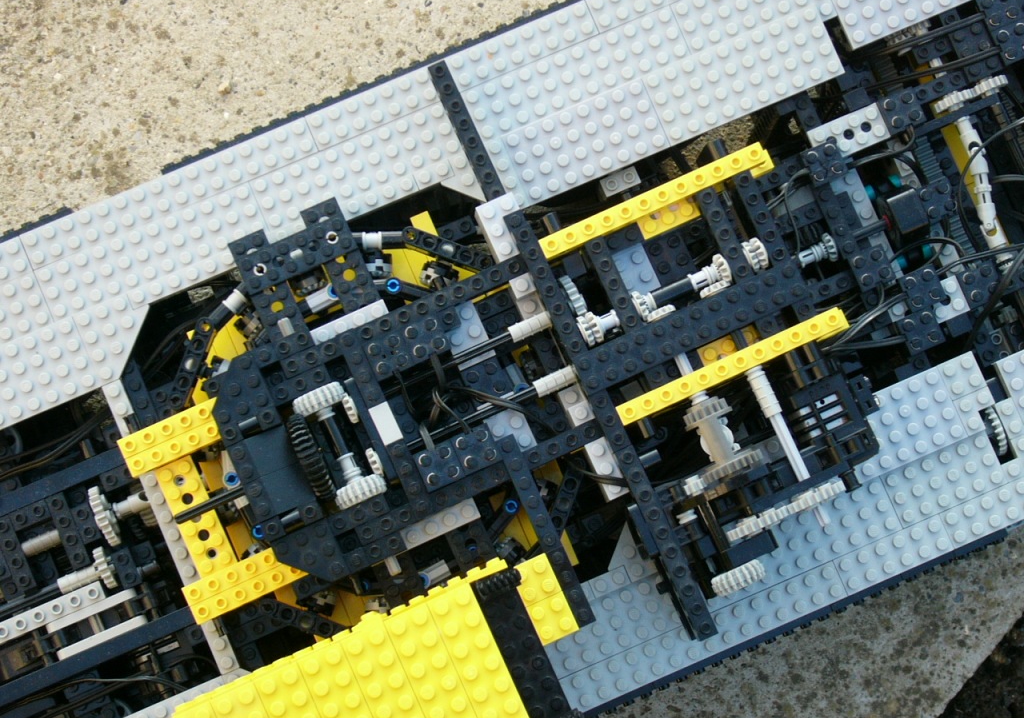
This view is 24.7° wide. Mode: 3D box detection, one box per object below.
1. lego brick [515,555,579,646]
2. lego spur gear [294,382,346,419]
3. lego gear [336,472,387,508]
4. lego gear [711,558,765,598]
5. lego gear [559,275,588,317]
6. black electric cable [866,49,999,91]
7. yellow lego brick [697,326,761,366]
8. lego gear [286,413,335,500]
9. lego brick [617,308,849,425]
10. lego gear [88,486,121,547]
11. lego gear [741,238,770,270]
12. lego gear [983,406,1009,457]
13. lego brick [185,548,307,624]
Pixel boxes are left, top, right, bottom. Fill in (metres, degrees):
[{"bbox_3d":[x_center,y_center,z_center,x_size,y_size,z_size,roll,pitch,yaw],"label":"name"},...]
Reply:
[{"bbox_3d":[0.012,0.093,0.902,0.016,0.011,0.032,-24,83,-4],"label":"lego brick"},{"bbox_3d":[-0.075,0.017,0.918,0.021,0.021,0.008,-24,83,-4],"label":"lego spur gear"},{"bbox_3d":[-0.058,0.052,0.913,0.021,0.021,0.008,-24,83,-4],"label":"lego gear"},{"bbox_3d":[0.091,0.088,0.935,0.022,0.022,0.008,-23,85,-3],"label":"lego gear"},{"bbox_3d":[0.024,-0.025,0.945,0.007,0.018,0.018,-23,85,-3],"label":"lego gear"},{"bbox_3d":[0.175,-0.120,0.972,0.059,0.004,0.004,-17,84,-3],"label":"black electric cable"},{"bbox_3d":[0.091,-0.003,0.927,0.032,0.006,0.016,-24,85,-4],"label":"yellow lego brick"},{"bbox_3d":[-0.078,0.038,0.915,0.008,0.037,0.037,-24,83,-4],"label":"lego gear"},{"bbox_3d":[0.086,0.003,0.920,0.096,0.011,0.008,-24,85,-4],"label":"lego brick"},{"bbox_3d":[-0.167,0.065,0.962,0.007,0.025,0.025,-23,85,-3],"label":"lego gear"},{"bbox_3d":[0.096,-0.041,0.924,0.007,0.013,0.013,-24,83,-4],"label":"lego gear"},{"bbox_3d":[0.200,0.029,0.977,0.005,0.025,0.025,-23,83,-4],"label":"lego gear"},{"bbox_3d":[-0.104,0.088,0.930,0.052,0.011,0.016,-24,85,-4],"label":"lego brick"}]

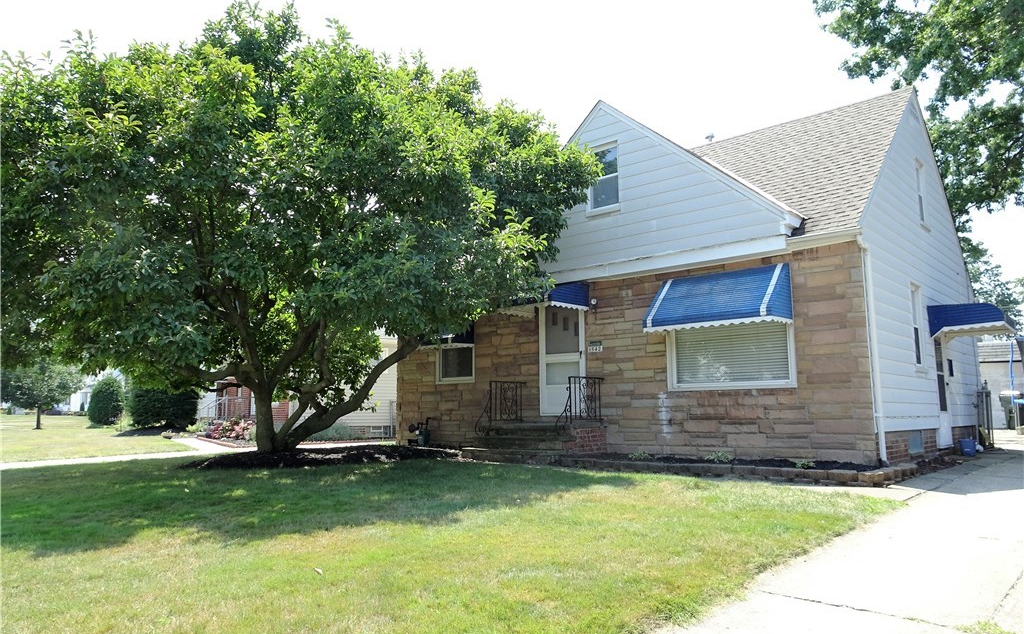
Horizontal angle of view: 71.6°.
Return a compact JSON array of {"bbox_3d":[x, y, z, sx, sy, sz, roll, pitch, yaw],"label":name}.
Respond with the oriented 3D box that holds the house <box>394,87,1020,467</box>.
[{"bbox_3d":[3.903,-0.549,15.956,10.088,6.674,8.827,-7,-10,41],"label":"house"}]

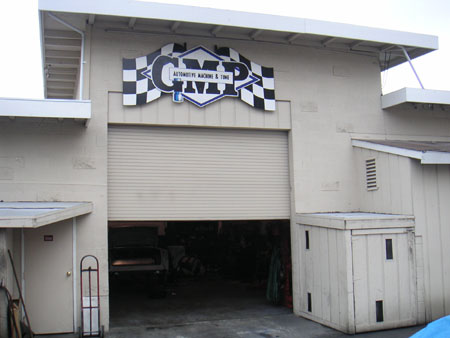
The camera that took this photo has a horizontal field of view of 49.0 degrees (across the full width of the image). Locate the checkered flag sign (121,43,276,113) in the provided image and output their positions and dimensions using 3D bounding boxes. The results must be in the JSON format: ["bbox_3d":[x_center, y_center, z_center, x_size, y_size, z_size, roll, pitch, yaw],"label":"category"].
[{"bbox_3d":[-0.436,-1.782,9.521,2.996,1.214,0.080,1,-5,-14],"label":"checkered flag sign"}]

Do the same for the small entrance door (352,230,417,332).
[{"bbox_3d":[2.648,1.843,8.155,1.240,1.565,0.060,1,-5,-17],"label":"small entrance door"}]

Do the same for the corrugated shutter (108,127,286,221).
[{"bbox_3d":[-0.419,0.073,9.580,3.582,1.830,0.070,1,-5,-14],"label":"corrugated shutter"}]

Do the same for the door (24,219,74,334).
[{"bbox_3d":[-3.060,1.839,8.590,0.820,2.006,0.060,1,-5,-14],"label":"door"}]

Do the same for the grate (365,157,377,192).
[{"bbox_3d":[2.832,0.106,9.597,0.050,0.570,0.360,1,-5,-16],"label":"grate"}]

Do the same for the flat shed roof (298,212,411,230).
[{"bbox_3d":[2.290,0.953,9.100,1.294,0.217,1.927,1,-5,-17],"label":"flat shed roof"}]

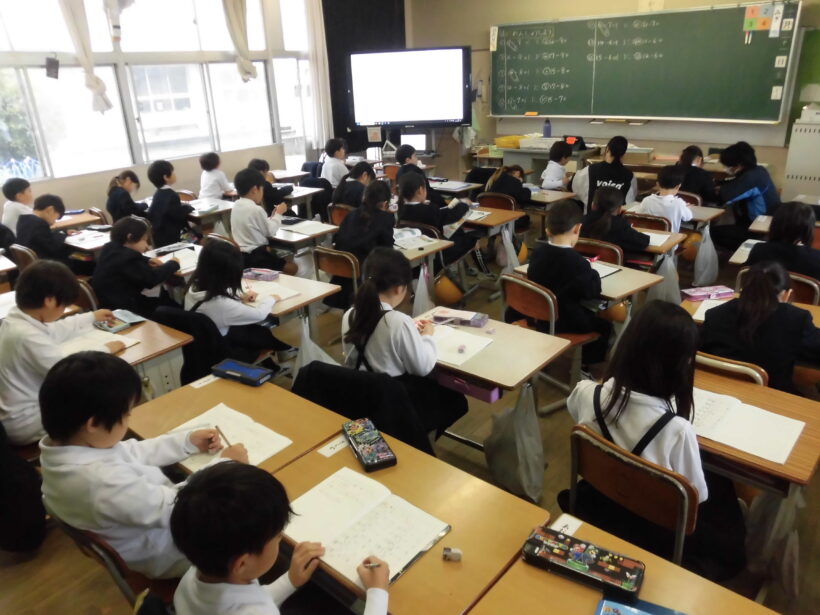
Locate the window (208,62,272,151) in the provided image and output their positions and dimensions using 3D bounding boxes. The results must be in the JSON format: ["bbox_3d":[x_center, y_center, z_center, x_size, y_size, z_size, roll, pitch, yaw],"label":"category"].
[{"bbox_3d":[-2.099,-2.491,7.046,0.060,1.030,0.950,11,25,29],"label":"window"}]

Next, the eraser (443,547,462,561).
[{"bbox_3d":[0.095,0.549,1.262,0.037,0.020,0.016,0,22,4],"label":"eraser"}]

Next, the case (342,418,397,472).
[{"bbox_3d":[-0.119,0.394,1.647,0.084,0.028,0.216,-11,24,-21],"label":"case"}]

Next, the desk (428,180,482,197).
[{"bbox_3d":[0.352,-0.938,5.680,0.642,0.570,0.438,17,29,39],"label":"desk"}]

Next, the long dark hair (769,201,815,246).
[{"bbox_3d":[1.820,-0.400,2.720,0.210,0.250,0.210,15,27,37],"label":"long dark hair"}]

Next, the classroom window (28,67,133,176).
[{"bbox_3d":[-3.254,-1.866,5.664,0.060,0.990,0.830,16,28,37],"label":"classroom window"}]

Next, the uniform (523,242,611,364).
[{"bbox_3d":[0.752,-0.020,2.874,0.440,0.660,0.360,-19,28,-37],"label":"uniform"}]

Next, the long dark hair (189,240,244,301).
[{"bbox_3d":[-0.849,-0.162,2.481,0.200,0.265,0.220,15,27,35],"label":"long dark hair"}]

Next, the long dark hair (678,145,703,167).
[{"bbox_3d":[2.305,-1.251,4.689,0.190,0.230,0.220,16,29,38],"label":"long dark hair"}]

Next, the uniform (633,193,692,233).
[{"bbox_3d":[1.763,-0.631,4.014,0.340,0.460,0.400,-22,29,-40],"label":"uniform"}]

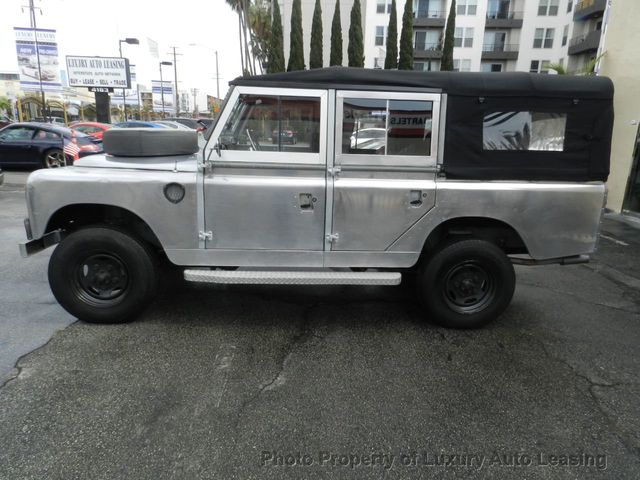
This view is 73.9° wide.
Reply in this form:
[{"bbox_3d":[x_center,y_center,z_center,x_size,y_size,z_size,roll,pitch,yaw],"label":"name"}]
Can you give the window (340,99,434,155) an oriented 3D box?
[{"bbox_3d":[0.479,-0.798,3.016,0.650,0.393,0.025,2,6,-4],"label":"window"}]

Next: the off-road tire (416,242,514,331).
[{"bbox_3d":[1.154,0.335,3.366,0.735,0.735,0.230,2,13,-4],"label":"off-road tire"}]

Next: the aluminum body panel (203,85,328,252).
[{"bbox_3d":[-0.385,-0.493,3.031,0.875,1.160,0.130,1,11,-4],"label":"aluminum body panel"}]

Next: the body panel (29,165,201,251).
[{"bbox_3d":[-1.448,-0.233,3.095,1.180,0.555,0.260,1,14,-4],"label":"body panel"}]

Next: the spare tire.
[{"bbox_3d":[-1.447,-0.844,3.679,0.754,0.200,0.754,1,14,-4],"label":"spare tire"}]

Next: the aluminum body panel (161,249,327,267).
[{"bbox_3d":[-0.545,0.129,3.171,1.160,0.134,0.060,1,14,-4],"label":"aluminum body panel"}]

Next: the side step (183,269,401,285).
[{"bbox_3d":[-0.194,0.284,3.203,1.581,0.058,0.165,2,13,-4],"label":"side step"}]

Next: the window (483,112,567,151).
[{"bbox_3d":[1.488,-0.793,3.110,0.625,0.270,0.030,1,9,-4],"label":"window"}]

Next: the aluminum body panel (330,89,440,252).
[{"bbox_3d":[0.468,-0.482,3.091,0.775,1.160,0.130,1,11,-4],"label":"aluminum body panel"}]

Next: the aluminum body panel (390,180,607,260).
[{"bbox_3d":[1.315,-0.148,3.194,1.597,0.586,0.070,2,13,-4],"label":"aluminum body panel"}]

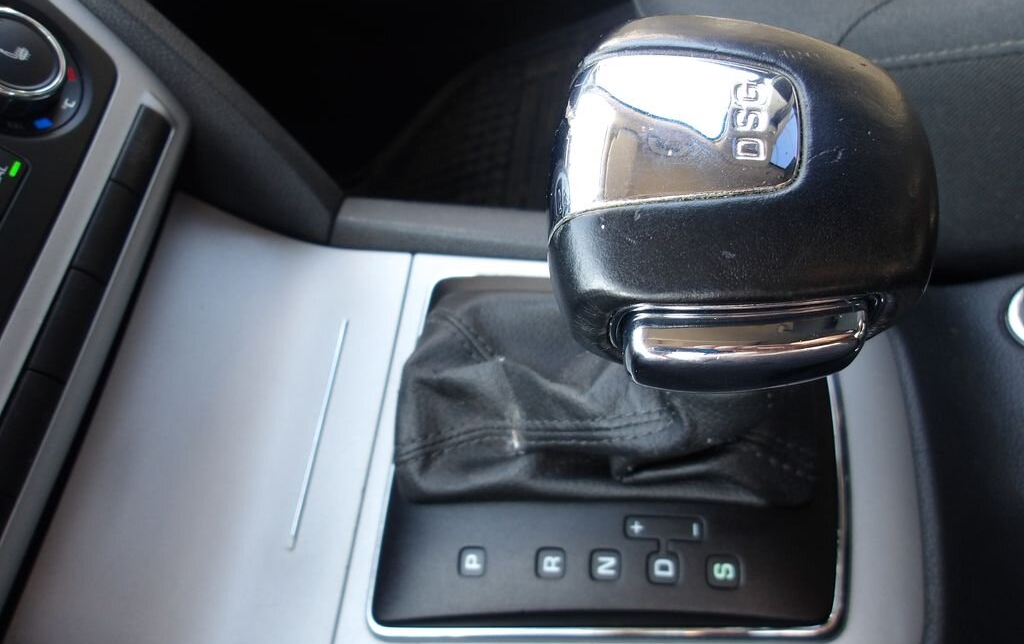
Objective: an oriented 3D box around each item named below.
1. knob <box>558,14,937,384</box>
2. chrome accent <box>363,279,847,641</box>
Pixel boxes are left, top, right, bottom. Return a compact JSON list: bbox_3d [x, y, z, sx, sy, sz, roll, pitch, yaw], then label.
[{"bbox_3d":[0.047,-0.021,0.169,0.074,0.080,0.064,-4,60,20],"label":"knob"},{"bbox_3d":[0.028,0.036,0.251,0.140,0.009,0.129,-4,60,20],"label":"chrome accent"}]

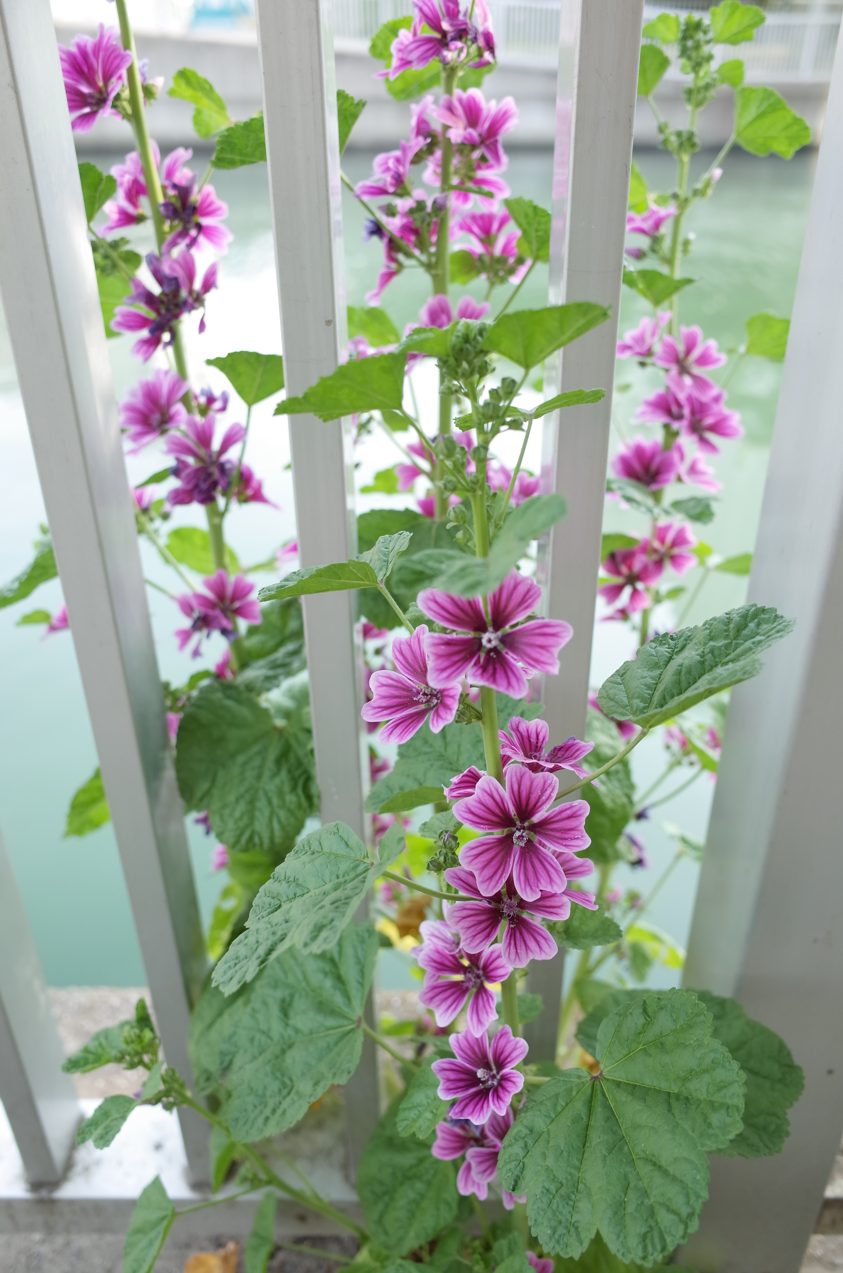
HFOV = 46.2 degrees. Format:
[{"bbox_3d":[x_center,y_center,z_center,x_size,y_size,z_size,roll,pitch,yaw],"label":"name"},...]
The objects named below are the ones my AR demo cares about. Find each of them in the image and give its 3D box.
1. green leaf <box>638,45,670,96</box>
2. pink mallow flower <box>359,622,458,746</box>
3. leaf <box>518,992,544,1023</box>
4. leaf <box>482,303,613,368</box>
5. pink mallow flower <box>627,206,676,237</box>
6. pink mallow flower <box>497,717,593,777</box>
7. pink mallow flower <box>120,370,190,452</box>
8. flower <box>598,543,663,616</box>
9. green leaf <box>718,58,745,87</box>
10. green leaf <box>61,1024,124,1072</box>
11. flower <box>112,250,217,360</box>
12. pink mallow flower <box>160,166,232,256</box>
[{"bbox_3d":[0.137,-0.344,0.600,0.033,0.033,0.012,5,30,10],"label":"green leaf"},{"bbox_3d":[-0.004,0.020,0.410,0.043,0.048,0.026,17,-1,29],"label":"pink mallow flower"},{"bbox_3d":[0.059,0.209,0.555,0.024,0.022,0.012,0,29,0],"label":"leaf"},{"bbox_3d":[0.042,-0.100,0.328,0.042,0.024,0.022,-1,29,0],"label":"leaf"},{"bbox_3d":[0.134,-0.251,0.595,0.042,0.026,0.036,13,32,23],"label":"pink mallow flower"},{"bbox_3d":[0.048,0.045,0.385,0.041,0.024,0.038,1,38,1],"label":"pink mallow flower"},{"bbox_3d":[-0.169,-0.143,0.620,0.044,0.047,0.031,10,-11,19],"label":"pink mallow flower"},{"bbox_3d":[0.145,-0.040,0.685,0.045,0.047,0.022,8,-5,15],"label":"flower"},{"bbox_3d":[0.186,-0.338,0.592,0.017,0.018,0.008,-5,30,-7],"label":"green leaf"},{"bbox_3d":[-0.202,0.254,0.611,0.040,0.014,0.027,-19,31,-20],"label":"green leaf"},{"bbox_3d":[-0.152,-0.197,0.585,0.060,0.062,0.042,4,29,8],"label":"flower"},{"bbox_3d":[-0.128,-0.242,0.562,0.043,0.048,0.027,-14,-1,-22],"label":"pink mallow flower"}]

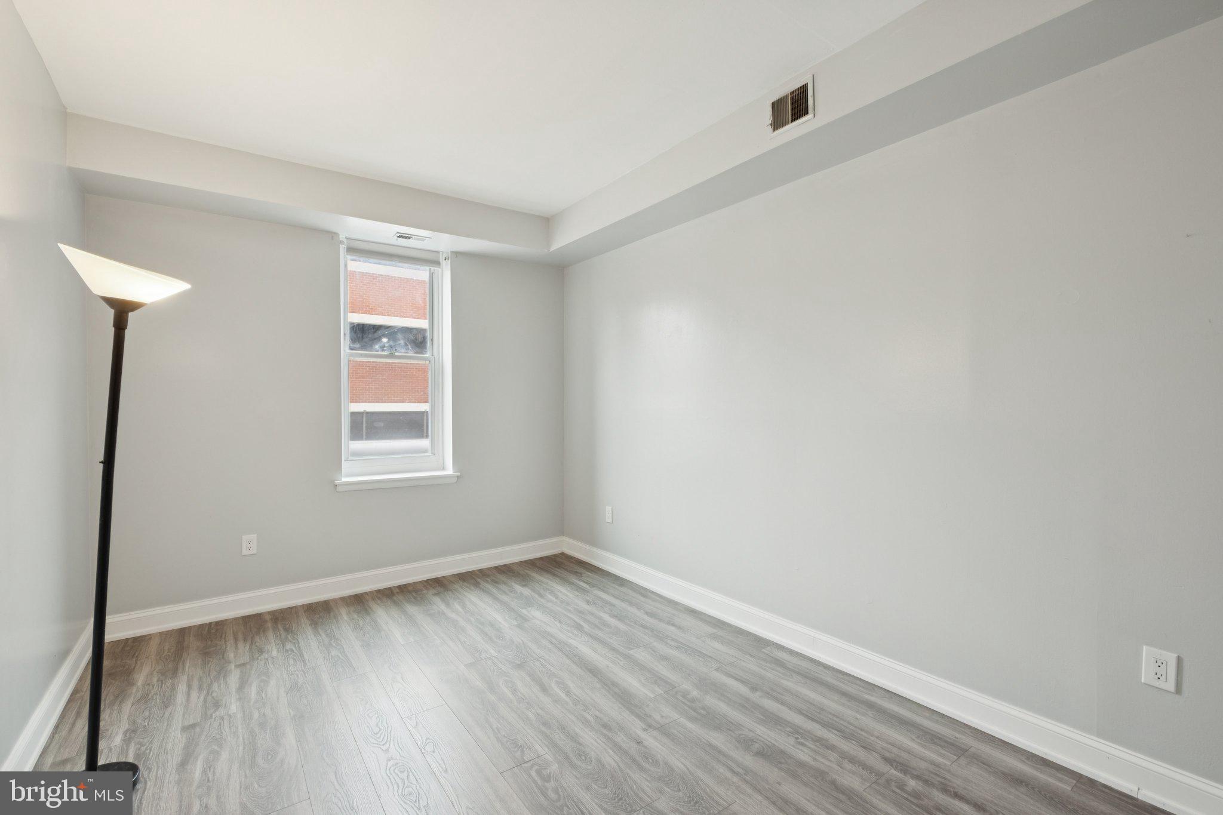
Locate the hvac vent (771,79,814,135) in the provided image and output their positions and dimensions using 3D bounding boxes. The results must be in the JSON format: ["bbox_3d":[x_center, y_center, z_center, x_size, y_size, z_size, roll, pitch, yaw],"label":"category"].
[{"bbox_3d":[0.805,-1.348,2.293,0.020,0.190,0.230,-1,1,-38],"label":"hvac vent"}]

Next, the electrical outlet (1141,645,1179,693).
[{"bbox_3d":[1.796,0.859,1.668,0.008,0.123,0.079,-1,1,-38],"label":"electrical outlet"}]

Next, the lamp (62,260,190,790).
[{"bbox_3d":[-1.695,0.405,1.765,0.350,1.850,0.340,-1,1,-44],"label":"lamp"}]

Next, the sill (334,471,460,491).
[{"bbox_3d":[-1.602,0.555,3.861,0.858,0.077,0.200,-1,1,-34],"label":"sill"}]

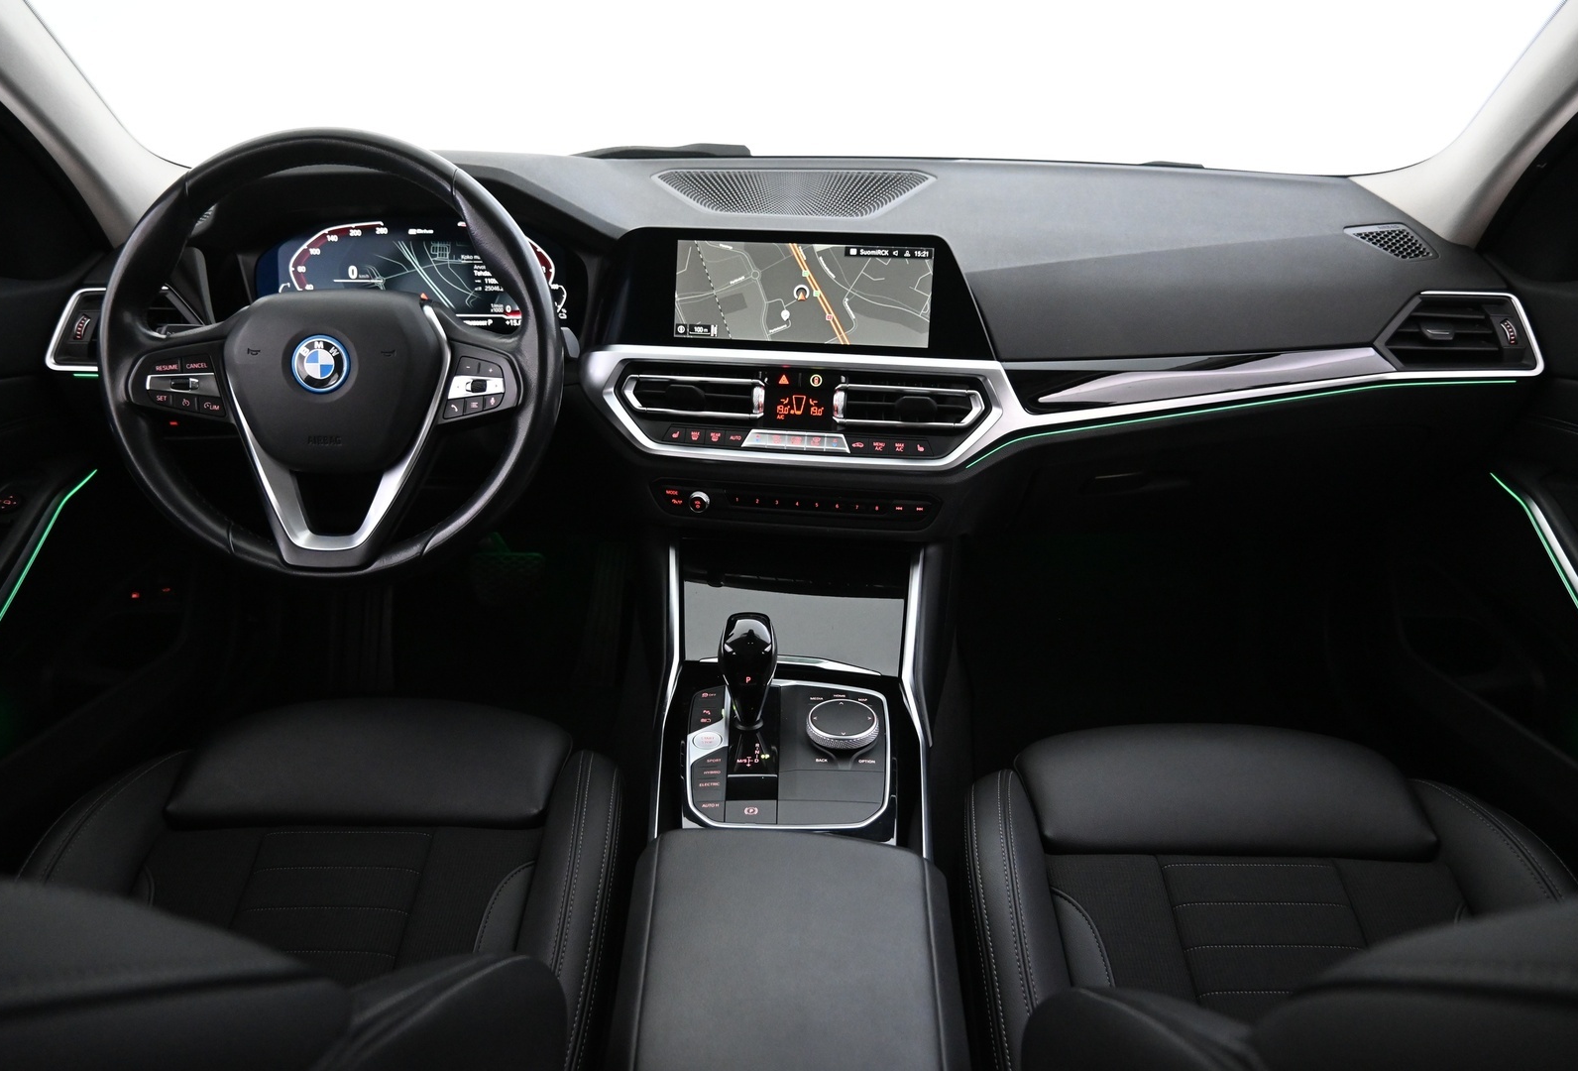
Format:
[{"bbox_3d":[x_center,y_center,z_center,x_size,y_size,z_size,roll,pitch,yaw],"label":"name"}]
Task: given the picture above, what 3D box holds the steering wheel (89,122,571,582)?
[{"bbox_3d":[-0.378,-0.150,0.902,0.372,0.368,0.105,0,-1,-2],"label":"steering wheel"}]

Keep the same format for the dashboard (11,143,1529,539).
[{"bbox_3d":[0.010,-0.243,1.238,1.440,0.330,0.560,0,23,0],"label":"dashboard"}]

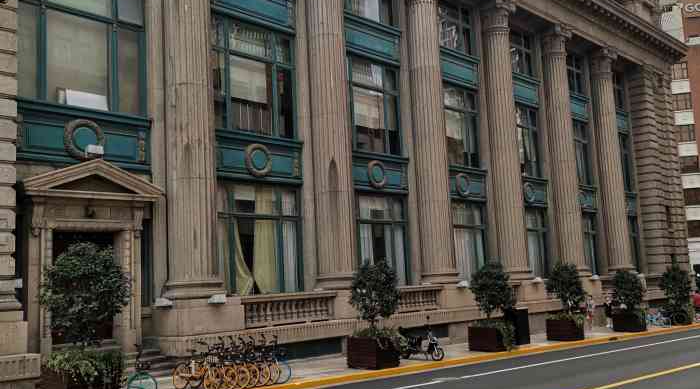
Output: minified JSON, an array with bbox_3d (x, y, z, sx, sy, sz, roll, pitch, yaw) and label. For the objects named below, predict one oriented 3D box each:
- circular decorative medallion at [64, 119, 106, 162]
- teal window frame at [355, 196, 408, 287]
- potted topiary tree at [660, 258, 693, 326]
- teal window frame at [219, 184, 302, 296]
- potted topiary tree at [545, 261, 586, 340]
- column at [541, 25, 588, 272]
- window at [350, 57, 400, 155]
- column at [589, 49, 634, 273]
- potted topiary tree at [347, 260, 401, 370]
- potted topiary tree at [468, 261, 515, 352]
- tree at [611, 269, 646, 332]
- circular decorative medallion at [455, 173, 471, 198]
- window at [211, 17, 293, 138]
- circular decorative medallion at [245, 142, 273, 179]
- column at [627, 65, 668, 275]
[{"bbox_3d":[-6.981,-1.444,18.458,0.162,1.079,1.090,-9,-10,43],"label":"circular decorative medallion"},{"bbox_3d":[1.007,1.718,26.596,0.232,3.480,3.886,-9,-10,43],"label":"teal window frame"},{"bbox_3d":[17.390,5.289,37.479,1.450,3.400,1.450,-10,-10,43],"label":"potted topiary tree"},{"bbox_3d":[-3.002,1.373,22.419,0.232,3.480,3.886,-9,-10,43],"label":"teal window frame"},{"bbox_3d":[8.657,4.294,28.170,1.350,3.050,1.350,-10,-10,43],"label":"potted topiary tree"},{"bbox_3d":[11.337,-2.323,37.124,1.624,13.253,1.653,-9,-10,43],"label":"column"},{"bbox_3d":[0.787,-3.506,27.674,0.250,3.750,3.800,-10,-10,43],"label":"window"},{"bbox_3d":[15.347,-1.978,41.301,1.624,13.253,1.653,-9,-10,43],"label":"column"},{"bbox_3d":[0.646,3.240,19.046,1.250,2.820,1.250,-10,-10,43],"label":"potted topiary tree"},{"bbox_3d":[4.811,3.824,23.985,1.330,2.920,1.330,-10,-10,43],"label":"potted topiary tree"},{"bbox_3d":[13.214,5.021,33.534,1.218,2.804,1.218,-9,-10,43],"label":"tree"},{"bbox_3d":[5.091,-0.434,31.206,0.180,1.080,1.080,-10,-10,43],"label":"circular decorative medallion"},{"bbox_3d":[-3.305,-3.877,23.431,0.250,3.750,3.900,-10,-10,43],"label":"window"},{"bbox_3d":[-2.972,-1.100,22.635,0.162,1.079,1.090,-9,-10,43],"label":"circular decorative medallion"},{"bbox_3d":[19.424,-1.636,45.478,1.160,13.253,1.160,-9,-10,43],"label":"column"}]

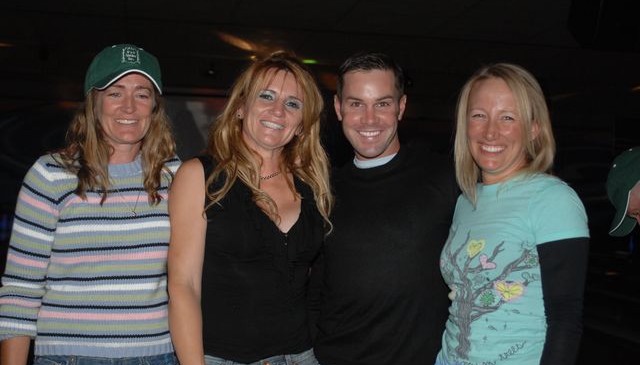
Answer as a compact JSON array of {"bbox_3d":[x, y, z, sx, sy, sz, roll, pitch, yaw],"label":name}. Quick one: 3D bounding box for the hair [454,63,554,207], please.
[{"bbox_3d":[0.397,-0.107,2.410,0.200,0.295,0.220,3,3,26],"label":"hair"}]

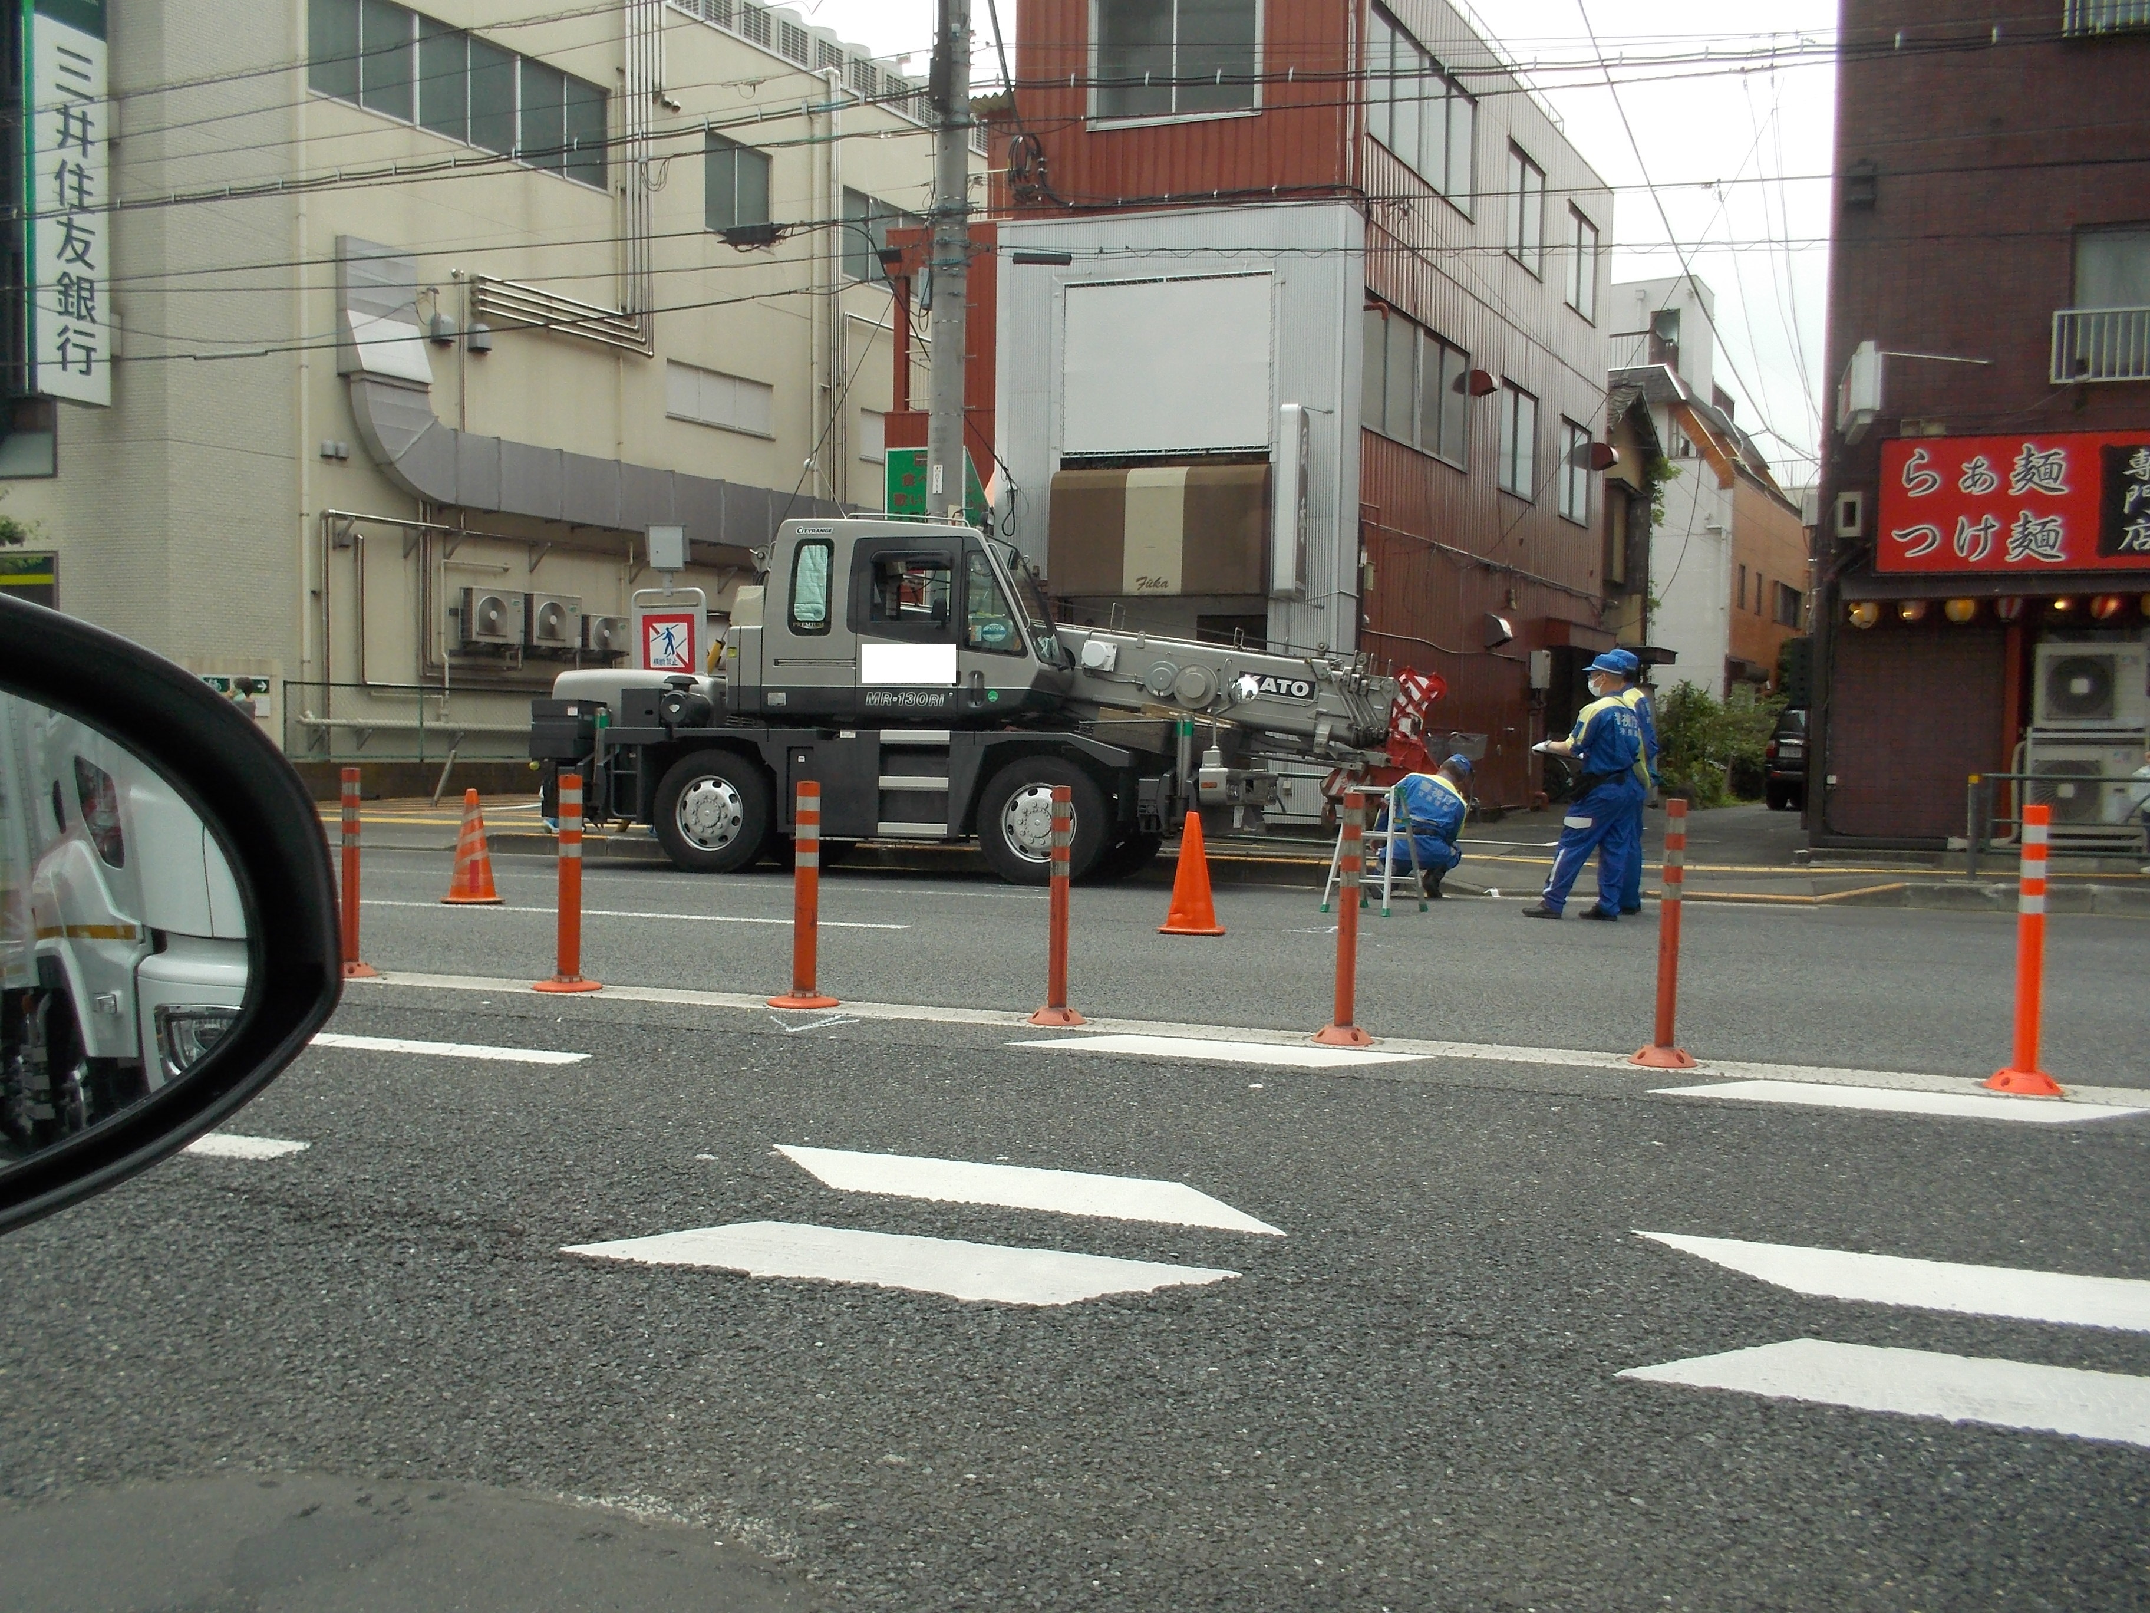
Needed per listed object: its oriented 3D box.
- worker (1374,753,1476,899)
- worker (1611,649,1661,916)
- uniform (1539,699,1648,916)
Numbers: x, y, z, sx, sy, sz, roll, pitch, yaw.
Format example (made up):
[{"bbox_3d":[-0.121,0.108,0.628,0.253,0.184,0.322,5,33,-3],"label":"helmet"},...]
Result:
[{"bbox_3d":[2.575,0.143,13.200,0.660,1.060,0.680,1,3,-5],"label":"worker"},{"bbox_3d":[3.700,-0.159,12.150,0.500,1.780,0.540,2,3,17],"label":"worker"},{"bbox_3d":[3.380,-0.005,11.750,0.560,1.450,0.520,2,3,28],"label":"uniform"}]

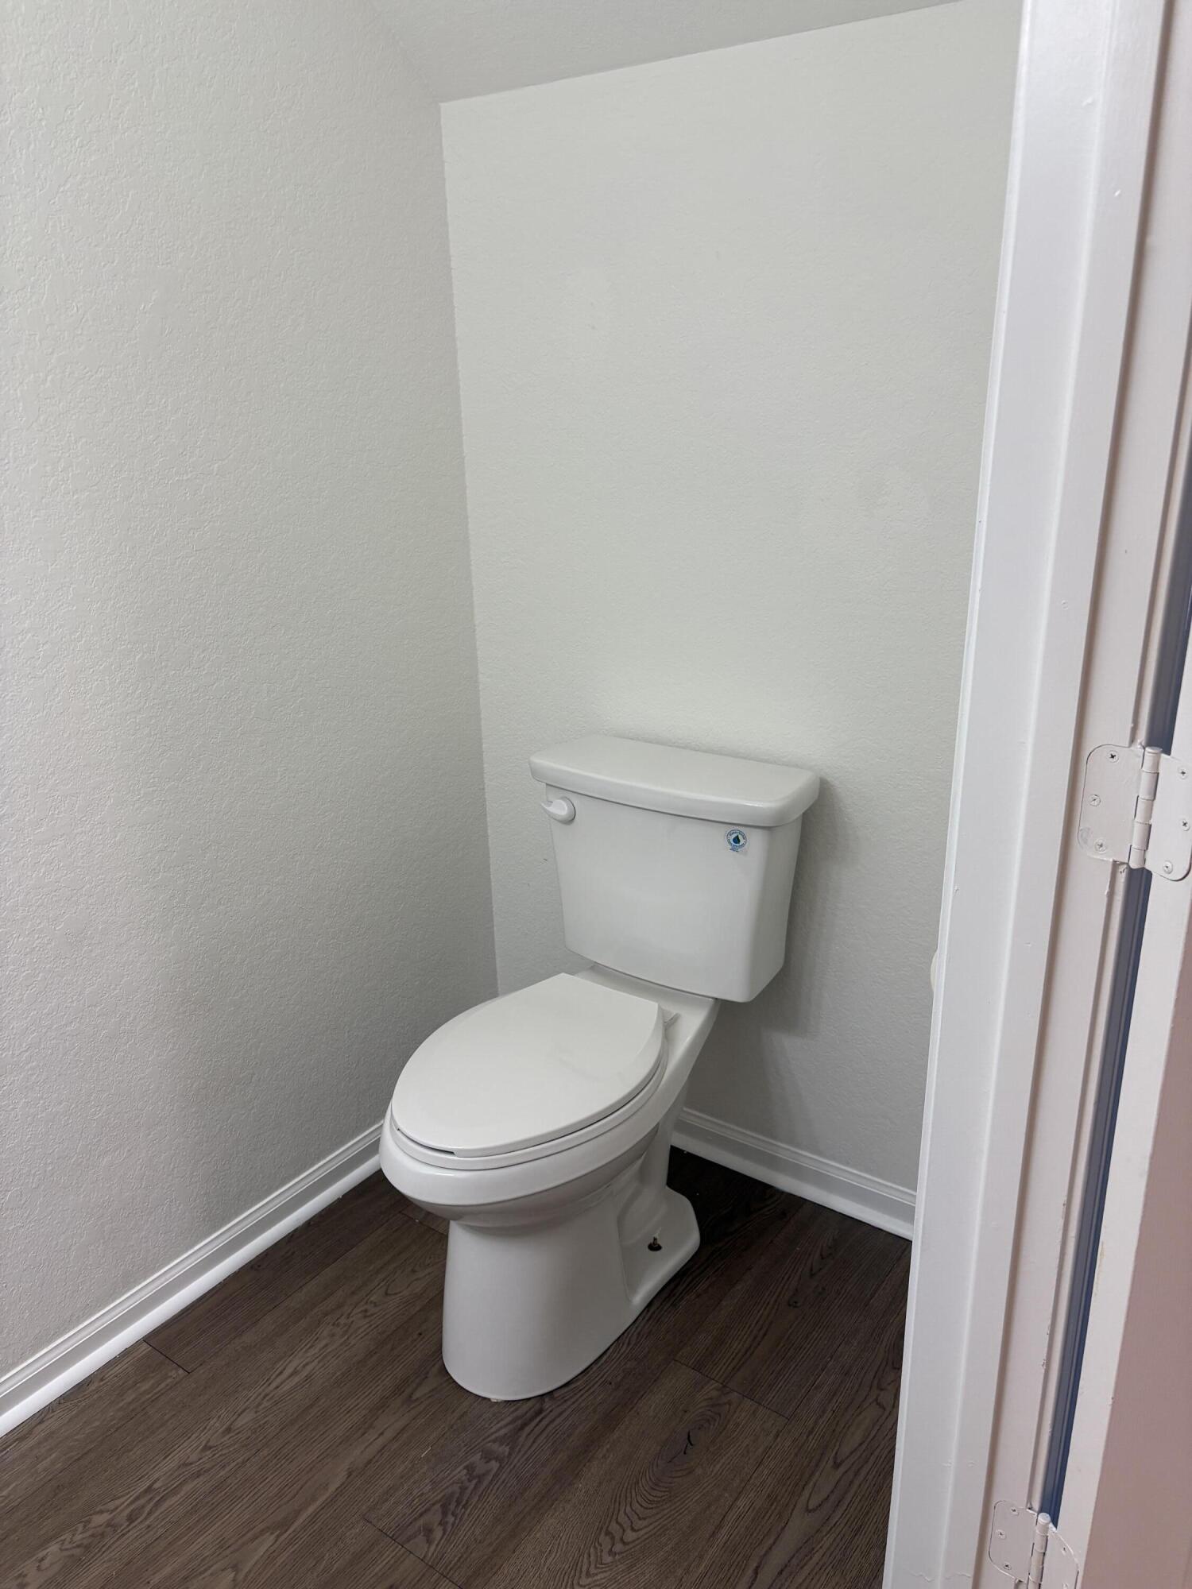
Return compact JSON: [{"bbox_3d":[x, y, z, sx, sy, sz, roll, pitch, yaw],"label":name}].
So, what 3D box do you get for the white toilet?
[{"bbox_3d":[-0.028,0.393,1.767,0.432,0.766,0.733,12,24,33],"label":"white toilet"}]

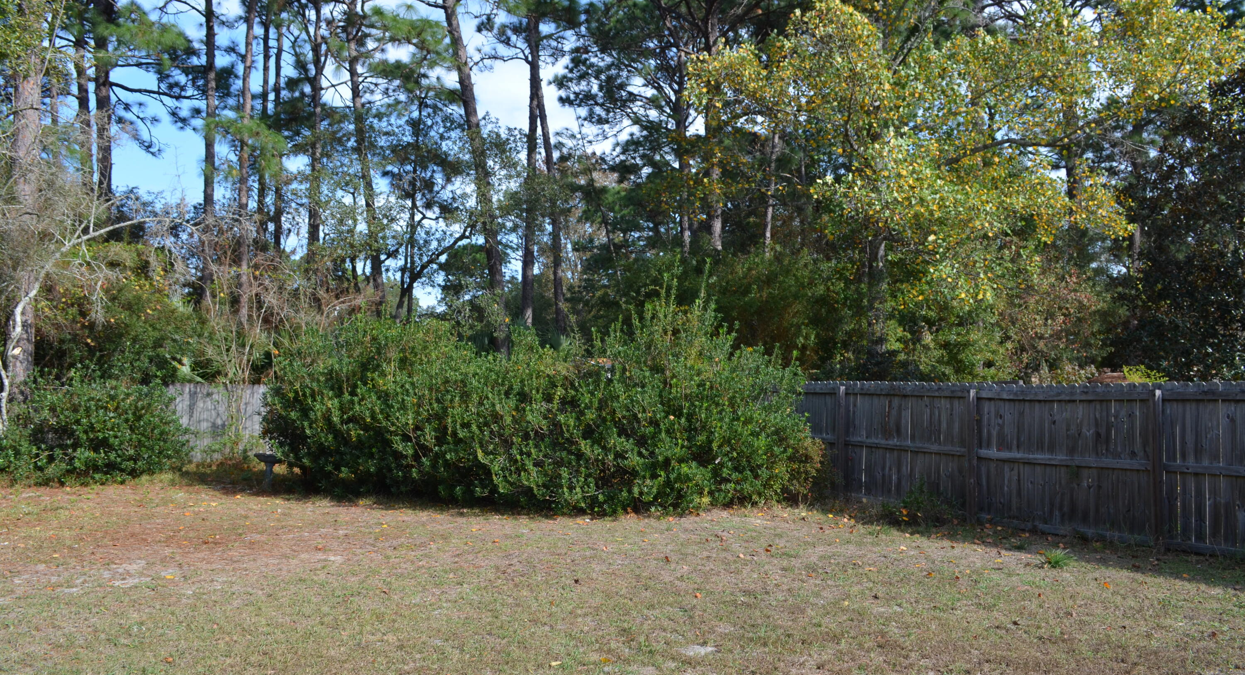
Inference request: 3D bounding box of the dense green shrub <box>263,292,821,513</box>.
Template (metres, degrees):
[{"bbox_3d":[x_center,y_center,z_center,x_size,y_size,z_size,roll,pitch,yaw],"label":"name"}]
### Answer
[{"bbox_3d":[-1.450,1.000,14.700,8.700,3.000,3.500,-1,-3,11],"label":"dense green shrub"}]

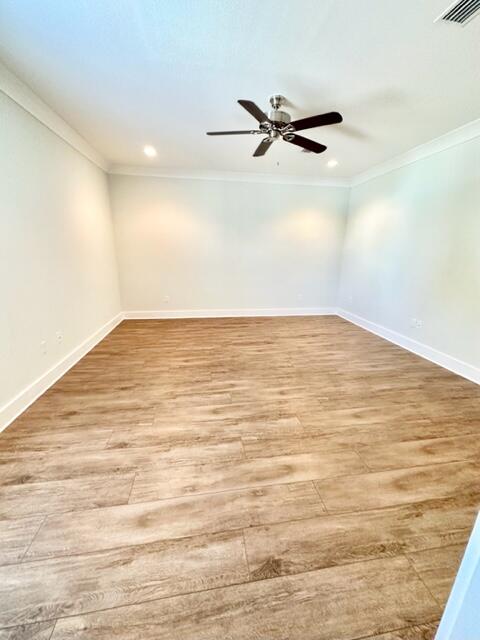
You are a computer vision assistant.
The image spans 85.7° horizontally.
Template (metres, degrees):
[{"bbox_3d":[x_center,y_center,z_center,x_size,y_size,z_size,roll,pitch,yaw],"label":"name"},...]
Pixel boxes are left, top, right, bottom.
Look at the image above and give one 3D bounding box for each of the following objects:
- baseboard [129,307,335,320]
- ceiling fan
[{"bbox_3d":[-0.082,-0.141,5.512,4.574,0.161,0.020,-1,16,-8],"label":"baseboard"},{"bbox_3d":[0.326,-1.890,2.468,1.290,0.340,1.250,-1,16,-8],"label":"ceiling fan"}]

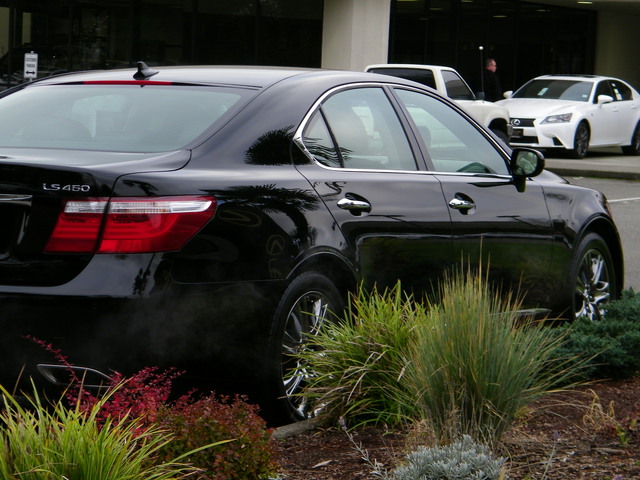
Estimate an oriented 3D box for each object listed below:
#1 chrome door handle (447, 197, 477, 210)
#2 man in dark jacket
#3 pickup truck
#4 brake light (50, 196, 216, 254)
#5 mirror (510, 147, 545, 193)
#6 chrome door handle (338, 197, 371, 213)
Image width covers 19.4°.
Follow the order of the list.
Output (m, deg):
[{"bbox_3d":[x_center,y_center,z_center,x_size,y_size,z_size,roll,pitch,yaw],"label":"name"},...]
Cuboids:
[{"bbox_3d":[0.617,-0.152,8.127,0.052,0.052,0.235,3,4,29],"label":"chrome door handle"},{"bbox_3d":[3.150,-2.422,34.000,0.360,1.750,0.520,1,4,-6],"label":"man in dark jacket"},{"bbox_3d":[1.518,-2.012,30.333,1.720,1.650,4.700,4,5,29],"label":"pickup truck"},{"bbox_3d":[-0.654,-0.058,6.427,0.450,0.190,0.420,3,4,29],"label":"brake light"},{"bbox_3d":[0.975,-0.325,8.714,0.180,0.205,0.140,3,4,29],"label":"mirror"},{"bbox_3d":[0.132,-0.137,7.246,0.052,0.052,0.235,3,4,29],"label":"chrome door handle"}]

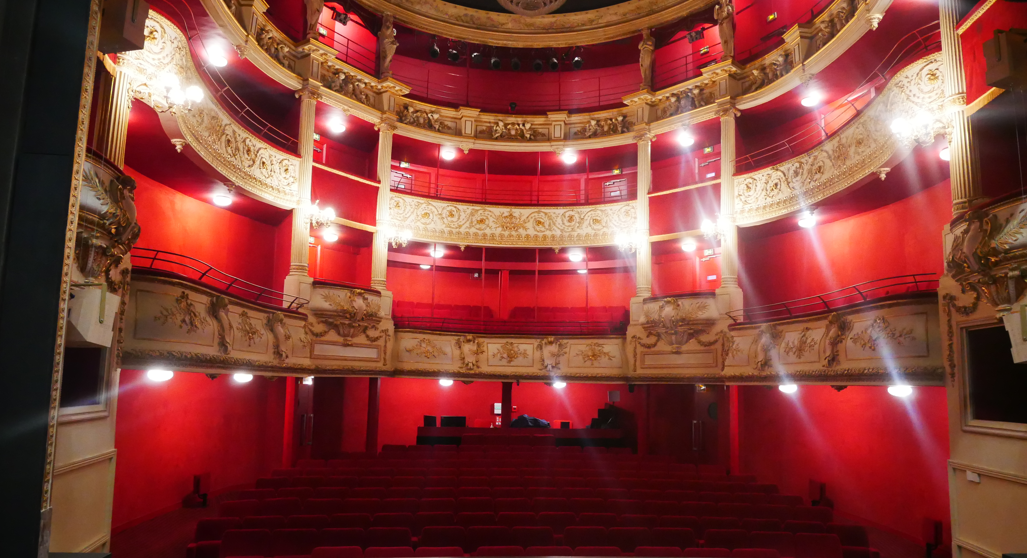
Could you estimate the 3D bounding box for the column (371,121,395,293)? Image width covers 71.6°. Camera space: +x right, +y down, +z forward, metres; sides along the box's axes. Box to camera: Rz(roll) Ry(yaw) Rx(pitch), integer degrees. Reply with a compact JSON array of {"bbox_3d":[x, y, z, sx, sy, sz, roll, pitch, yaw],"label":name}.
[{"bbox_3d":[-2.731,-1.530,14.906,0.380,3.620,0.380,1,-8,0],"label":"column"}]

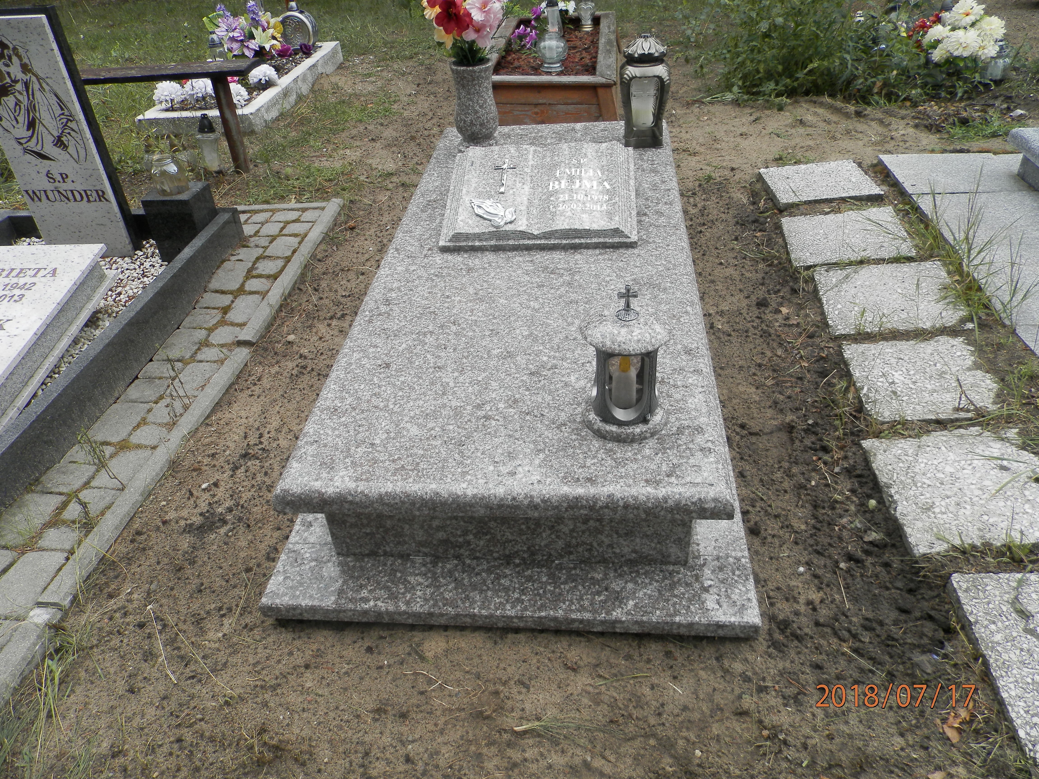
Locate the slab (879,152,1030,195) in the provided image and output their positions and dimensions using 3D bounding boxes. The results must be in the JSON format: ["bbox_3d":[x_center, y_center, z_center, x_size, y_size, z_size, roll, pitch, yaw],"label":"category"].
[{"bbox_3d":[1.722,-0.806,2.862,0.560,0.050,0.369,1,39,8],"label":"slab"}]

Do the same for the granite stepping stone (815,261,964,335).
[{"bbox_3d":[1.121,-0.267,2.290,0.389,0.050,0.375,0,38,6],"label":"granite stepping stone"}]

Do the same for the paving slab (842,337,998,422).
[{"bbox_3d":[1.054,-0.020,1.983,0.350,0.050,0.350,-2,38,3],"label":"paving slab"}]

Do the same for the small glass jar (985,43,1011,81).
[{"bbox_3d":[2.307,-1.588,3.609,0.105,0.170,0.105,0,38,6],"label":"small glass jar"}]

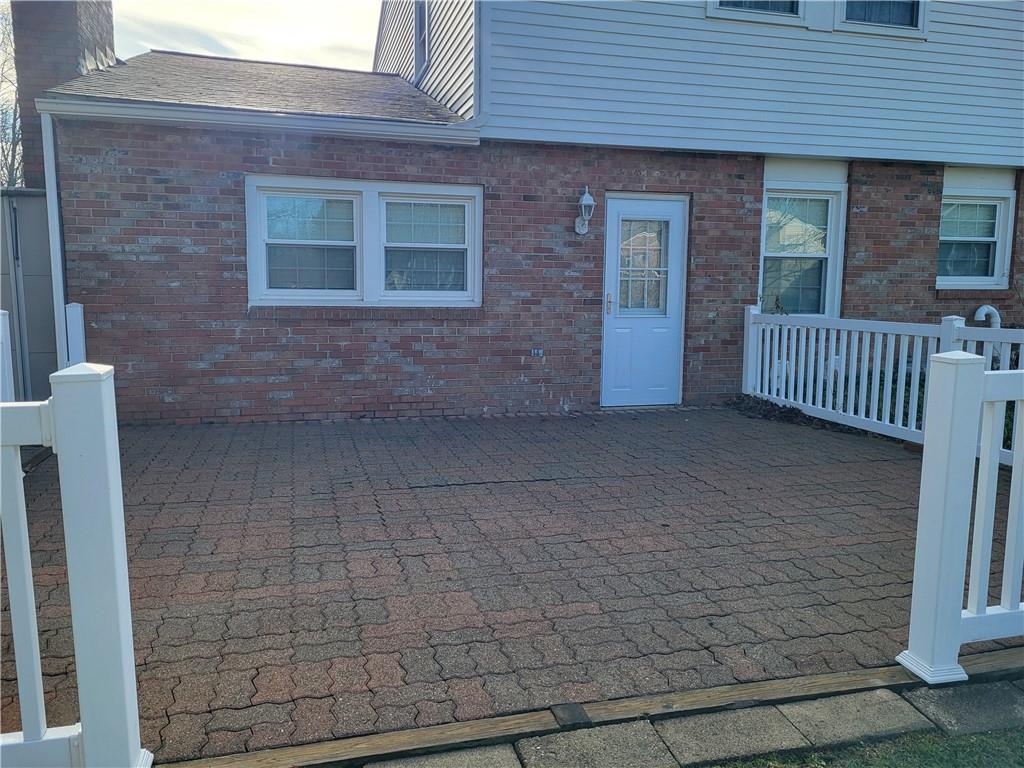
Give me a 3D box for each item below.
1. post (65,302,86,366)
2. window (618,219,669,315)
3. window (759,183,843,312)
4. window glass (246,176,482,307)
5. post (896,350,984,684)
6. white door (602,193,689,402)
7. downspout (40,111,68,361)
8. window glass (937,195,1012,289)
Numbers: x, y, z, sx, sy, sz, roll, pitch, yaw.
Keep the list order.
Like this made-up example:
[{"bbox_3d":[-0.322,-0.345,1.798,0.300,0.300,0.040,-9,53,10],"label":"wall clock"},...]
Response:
[{"bbox_3d":[-3.542,-0.146,6.289,0.116,1.022,0.116,-1,7,-14],"label":"post"},{"bbox_3d":[1.300,-1.147,7.560,0.520,0.941,0.050,-1,7,-14],"label":"window"},{"bbox_3d":[2.981,-1.309,7.942,0.978,1.461,0.110,-1,7,-14],"label":"window"},{"bbox_3d":[-1.276,-1.232,6.827,2.046,1.099,0.110,-1,7,-14],"label":"window glass"},{"bbox_3d":[1.349,0.408,2.401,0.142,1.024,0.142,-1,7,-14],"label":"post"},{"bbox_3d":[1.300,-0.796,7.614,0.841,2.041,0.070,-1,7,-14],"label":"white door"},{"bbox_3d":[-3.652,-0.884,6.189,0.076,2.481,0.062,-1,7,-14],"label":"downspout"},{"bbox_3d":[5.066,-1.563,8.435,0.953,1.039,0.110,-1,7,-14],"label":"window glass"}]

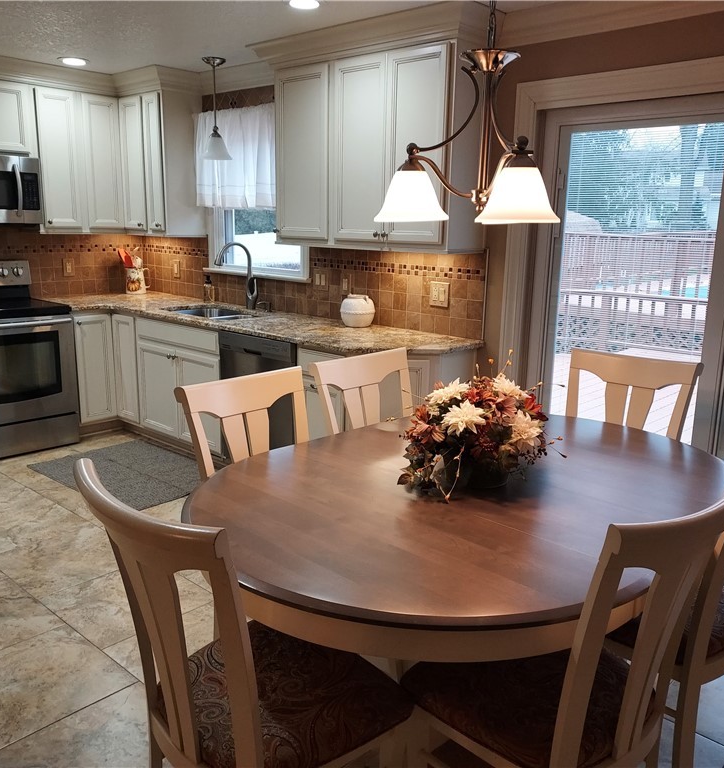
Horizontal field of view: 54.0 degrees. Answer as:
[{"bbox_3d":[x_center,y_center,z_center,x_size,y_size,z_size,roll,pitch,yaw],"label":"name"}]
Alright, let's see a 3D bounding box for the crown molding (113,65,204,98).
[{"bbox_3d":[-1.368,-1.991,4.767,0.598,0.128,0.422,13,17,40],"label":"crown molding"}]

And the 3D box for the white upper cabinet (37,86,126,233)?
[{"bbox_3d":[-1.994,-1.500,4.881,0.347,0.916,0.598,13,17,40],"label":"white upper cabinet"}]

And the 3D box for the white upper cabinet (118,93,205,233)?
[{"bbox_3d":[-1.391,-1.512,4.978,0.527,0.920,0.337,12,17,40],"label":"white upper cabinet"}]

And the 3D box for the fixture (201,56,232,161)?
[{"bbox_3d":[-0.878,-1.639,4.258,0.179,0.560,0.179,1,13,0],"label":"fixture"}]

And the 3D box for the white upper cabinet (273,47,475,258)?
[{"bbox_3d":[0.069,-1.173,3.666,1.188,0.916,0.347,13,17,40],"label":"white upper cabinet"}]

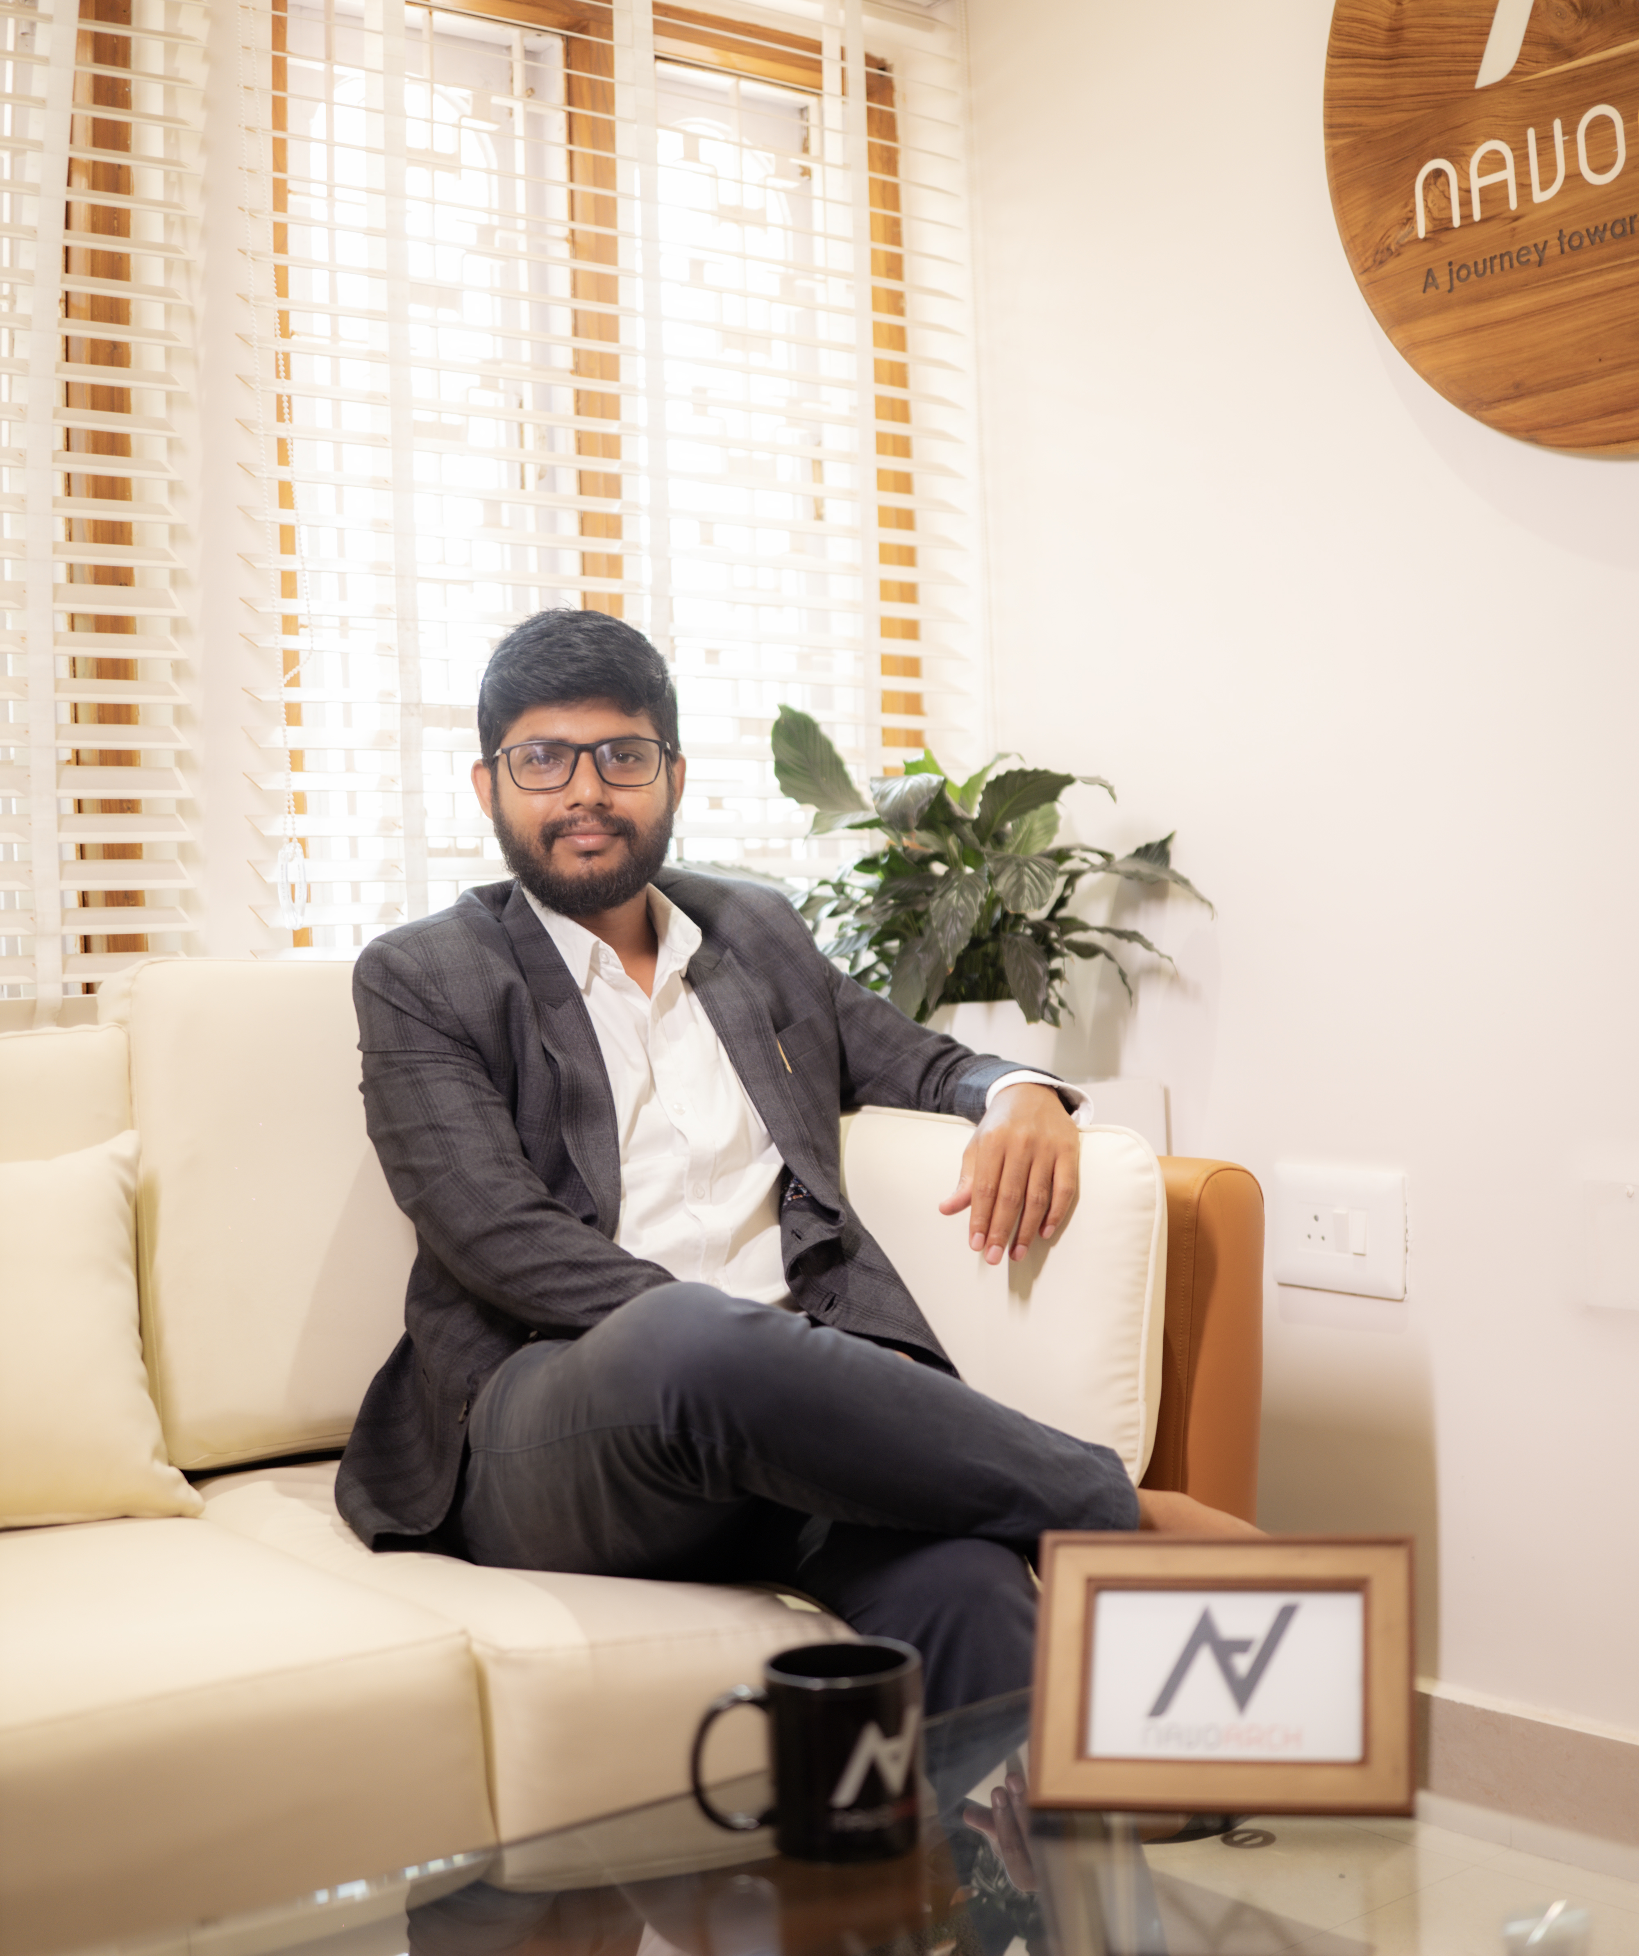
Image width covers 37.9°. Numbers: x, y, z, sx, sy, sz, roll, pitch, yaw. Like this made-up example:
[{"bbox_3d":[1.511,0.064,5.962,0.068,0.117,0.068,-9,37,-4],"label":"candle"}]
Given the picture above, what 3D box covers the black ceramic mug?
[{"bbox_3d":[-0.005,0.399,1.231,0.118,0.096,0.080,-2,0,-12],"label":"black ceramic mug"}]

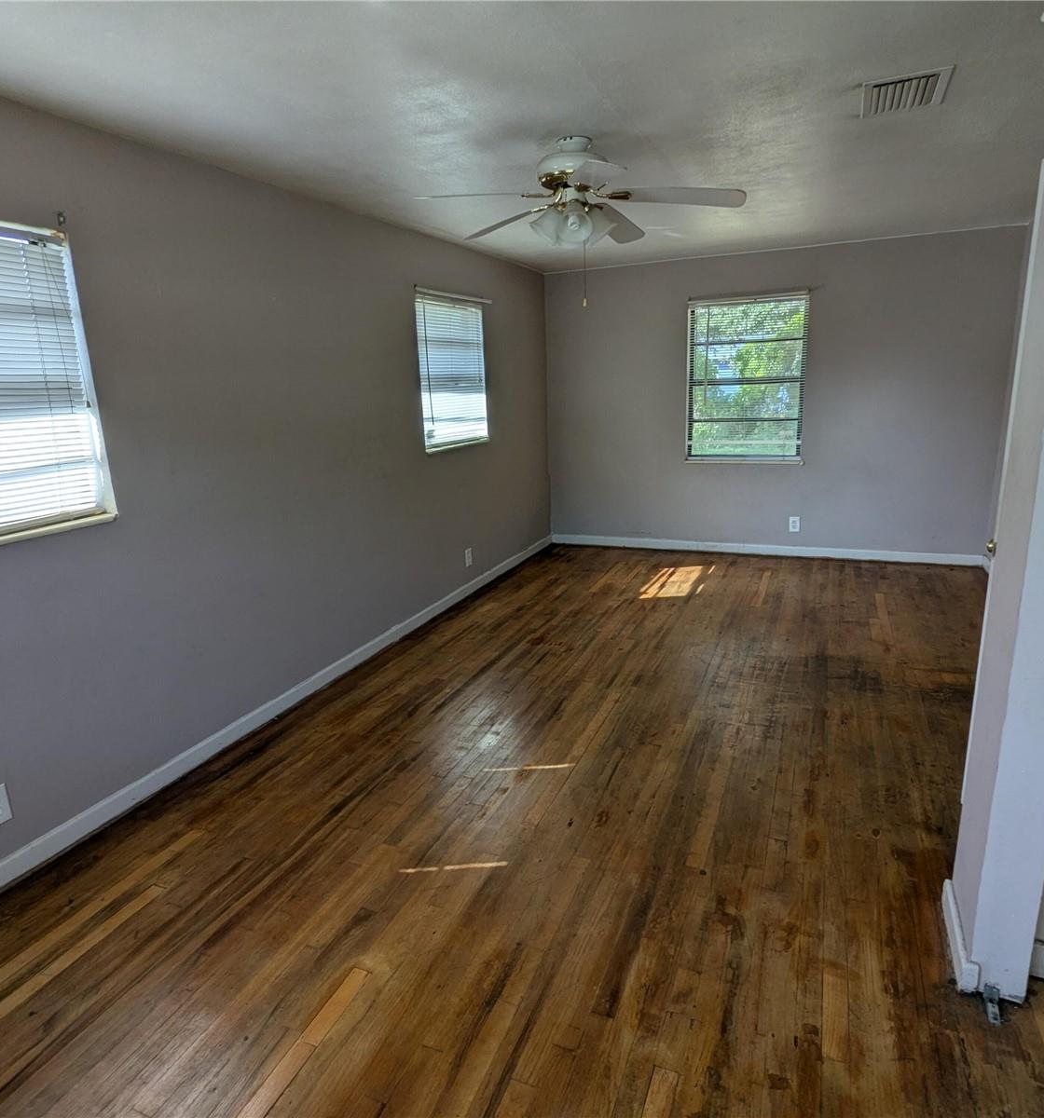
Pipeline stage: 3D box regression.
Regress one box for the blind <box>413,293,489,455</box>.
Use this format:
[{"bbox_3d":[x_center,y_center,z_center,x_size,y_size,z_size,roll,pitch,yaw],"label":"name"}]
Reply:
[{"bbox_3d":[-0.475,-1.276,4.813,0.050,0.950,0.920,4,16,23],"label":"blind"}]

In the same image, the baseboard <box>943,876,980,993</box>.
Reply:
[{"bbox_3d":[1.172,1.000,1.843,0.035,0.085,0.325,4,16,23],"label":"baseboard"}]

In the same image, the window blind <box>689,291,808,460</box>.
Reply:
[{"bbox_3d":[1.827,-1.448,5.629,0.920,1.280,0.050,4,16,23],"label":"window blind"}]

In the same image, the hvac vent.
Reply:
[{"bbox_3d":[1.329,-1.610,2.396,0.262,0.020,0.358,4,16,23],"label":"hvac vent"}]

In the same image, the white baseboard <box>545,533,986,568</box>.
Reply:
[{"bbox_3d":[1.912,-0.079,5.939,3.520,0.085,0.018,4,16,23],"label":"white baseboard"}]

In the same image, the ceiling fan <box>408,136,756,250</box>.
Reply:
[{"bbox_3d":[0.256,-1.464,2.775,1.270,0.400,1.270,4,16,23],"label":"ceiling fan"}]

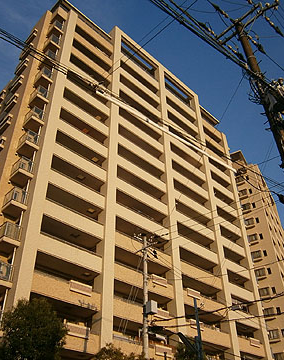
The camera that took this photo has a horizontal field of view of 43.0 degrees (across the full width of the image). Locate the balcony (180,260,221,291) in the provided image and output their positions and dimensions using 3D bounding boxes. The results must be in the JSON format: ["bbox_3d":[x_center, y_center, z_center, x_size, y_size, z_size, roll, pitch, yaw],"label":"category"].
[{"bbox_3d":[6.123,11.029,39.940,1.540,1.397,7.612,-31,-45,34],"label":"balcony"}]

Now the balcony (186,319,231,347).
[{"bbox_3d":[6.022,15.301,35.028,1.600,1.500,7.370,-32,-47,33],"label":"balcony"}]

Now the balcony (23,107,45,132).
[{"bbox_3d":[-9.665,-5.362,32.409,1.417,1.450,1.215,-32,-47,33],"label":"balcony"}]

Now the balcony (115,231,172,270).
[{"bbox_3d":[-0.208,6.912,33.599,1.600,1.500,7.480,-32,-47,33],"label":"balcony"}]

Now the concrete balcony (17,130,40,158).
[{"bbox_3d":[-9.824,-2.966,31.515,1.540,1.518,1.276,-31,-45,34],"label":"concrete balcony"}]

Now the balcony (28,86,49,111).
[{"bbox_3d":[-9.909,-7.697,34.939,1.540,1.540,1.276,-31,-45,34],"label":"balcony"}]

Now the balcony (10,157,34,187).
[{"bbox_3d":[-9.548,-0.655,28.806,1.417,1.450,1.215,-32,-47,33],"label":"balcony"}]

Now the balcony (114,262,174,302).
[{"bbox_3d":[-0.152,9.676,33.065,1.540,1.342,7.898,-31,-45,34],"label":"balcony"}]

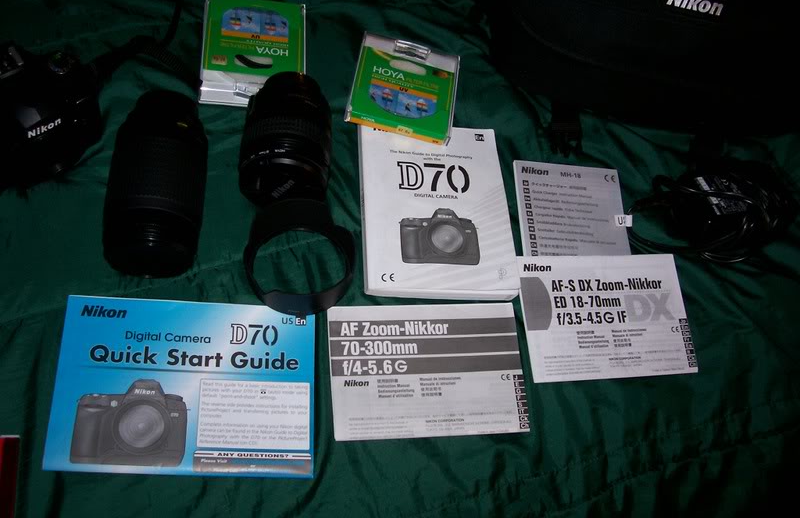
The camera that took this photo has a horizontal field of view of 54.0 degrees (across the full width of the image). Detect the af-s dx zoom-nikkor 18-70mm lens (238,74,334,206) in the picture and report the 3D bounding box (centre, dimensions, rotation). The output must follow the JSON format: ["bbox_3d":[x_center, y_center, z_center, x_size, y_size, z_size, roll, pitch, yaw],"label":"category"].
[{"bbox_3d":[-0.092,-0.096,0.644,0.073,0.073,0.098,2,60,-4],"label":"af-s dx zoom-nikkor 18-70mm lens"}]

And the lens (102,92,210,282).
[{"bbox_3d":[-0.195,-0.061,0.635,0.074,0.074,0.143,1,60,-5],"label":"lens"}]

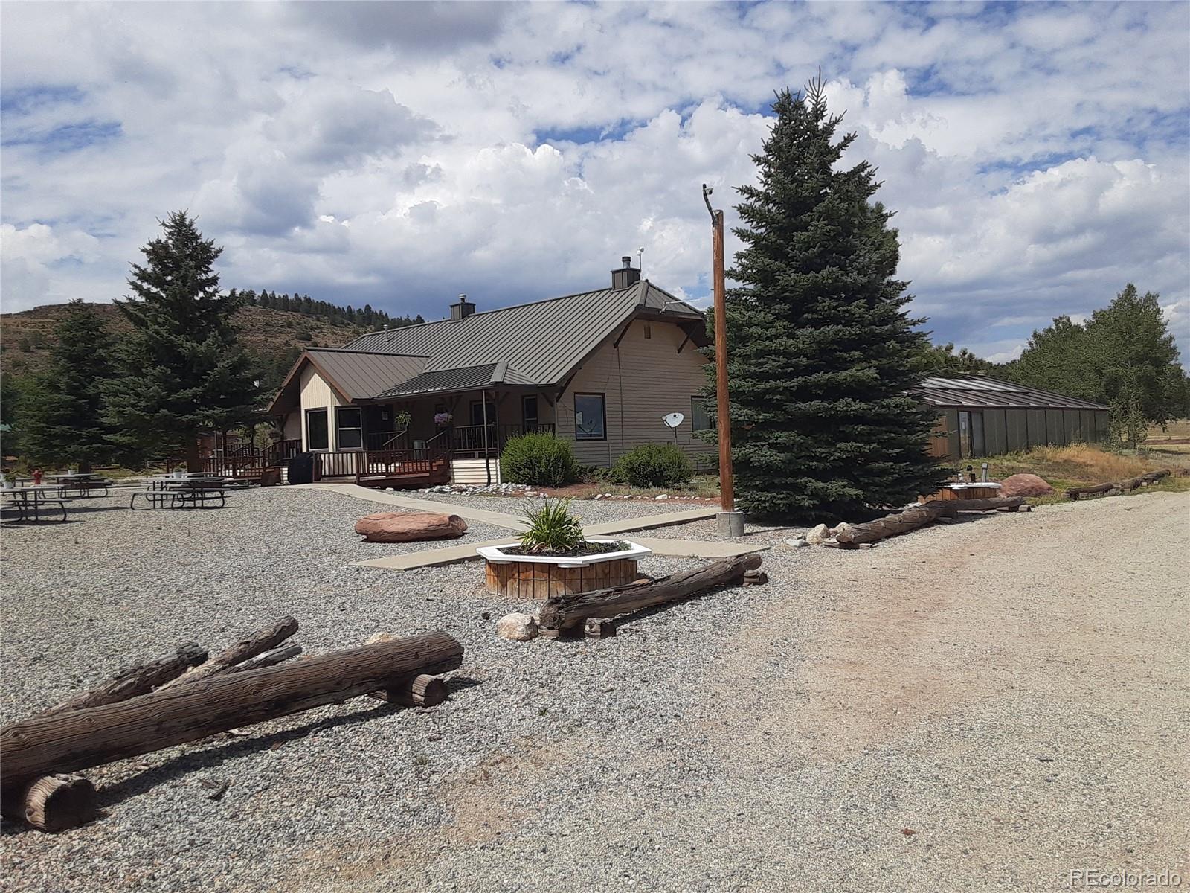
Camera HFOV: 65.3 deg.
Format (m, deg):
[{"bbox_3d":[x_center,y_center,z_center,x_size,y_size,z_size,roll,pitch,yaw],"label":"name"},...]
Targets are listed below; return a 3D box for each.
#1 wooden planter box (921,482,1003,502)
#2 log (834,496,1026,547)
[{"bbox_3d":[7.710,1.004,19.591,1.800,0.410,1.700,-2,0,21],"label":"wooden planter box"},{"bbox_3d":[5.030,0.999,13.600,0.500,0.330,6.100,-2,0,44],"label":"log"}]

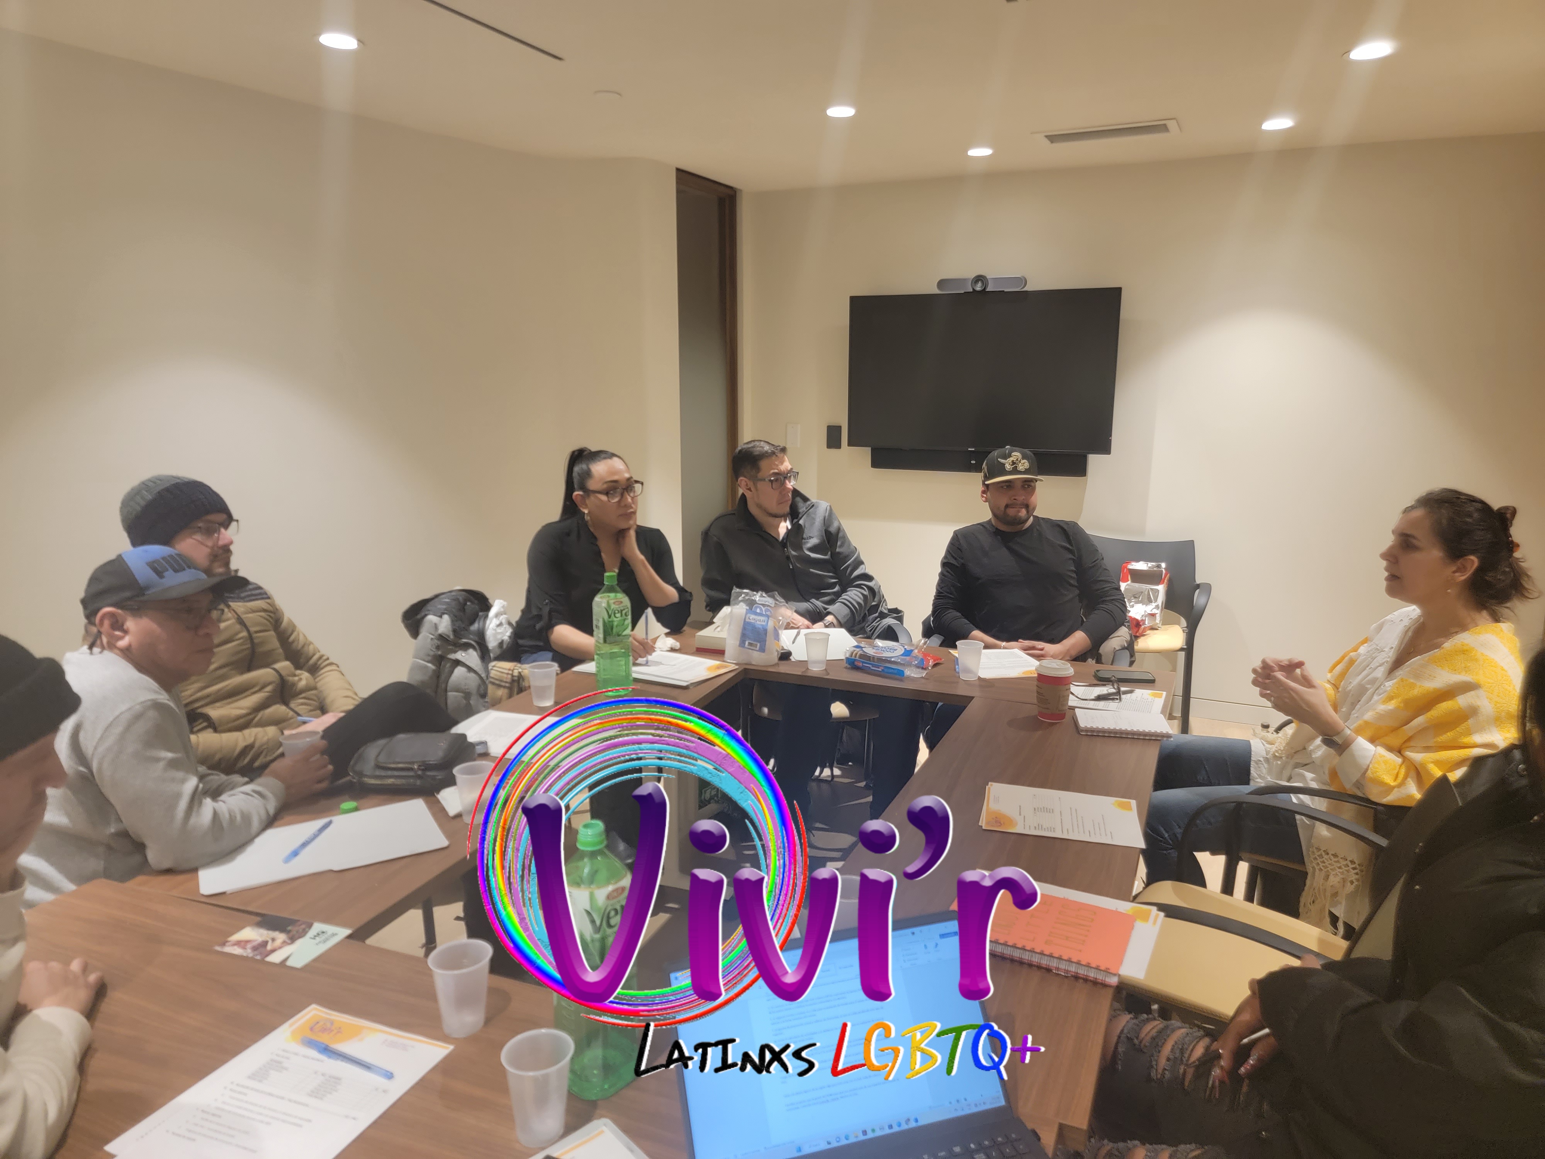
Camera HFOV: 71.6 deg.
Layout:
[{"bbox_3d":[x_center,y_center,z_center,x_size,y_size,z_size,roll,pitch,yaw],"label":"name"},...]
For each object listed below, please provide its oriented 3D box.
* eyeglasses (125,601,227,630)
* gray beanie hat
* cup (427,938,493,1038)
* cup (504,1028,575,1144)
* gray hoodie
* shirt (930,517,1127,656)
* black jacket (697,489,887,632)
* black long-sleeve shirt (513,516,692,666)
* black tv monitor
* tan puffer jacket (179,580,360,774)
[{"bbox_3d":[-1.014,0.061,1.780,0.145,0.045,0.142,1,3,3],"label":"eyeglasses"},{"bbox_3d":[-1.393,-0.153,2.500,0.240,0.195,0.200,-13,8,12],"label":"gray beanie hat"},{"bbox_3d":[-0.377,0.501,1.304,0.075,0.093,0.075,0,11,0],"label":"cup"},{"bbox_3d":[-0.244,0.535,1.117,0.073,0.095,0.073,0,11,0],"label":"cup"},{"bbox_3d":[-1.080,0.405,1.870,0.430,0.570,0.480,-6,12,-30],"label":"gray hoodie"},{"bbox_3d":[0.784,0.117,3.337,0.600,0.580,0.500,2,11,8],"label":"shirt"},{"bbox_3d":[0.070,0.054,3.500,0.600,0.640,0.480,-2,11,-13],"label":"black jacket"},{"bbox_3d":[-0.520,0.035,3.240,0.480,0.490,0.360,-7,13,-34],"label":"black long-sleeve shirt"},{"bbox_3d":[0.943,-0.950,4.919,1.235,0.712,0.066,5,12,24],"label":"black tv monitor"},{"bbox_3d":[-1.197,0.291,2.424,0.470,0.610,0.560,4,11,20],"label":"tan puffer jacket"}]

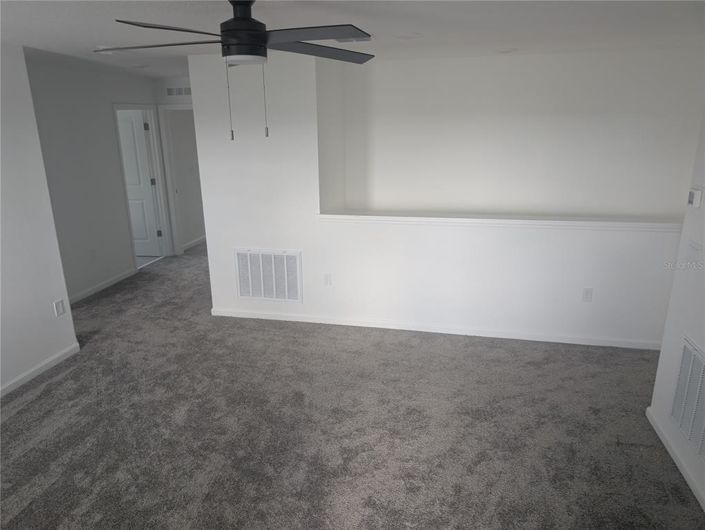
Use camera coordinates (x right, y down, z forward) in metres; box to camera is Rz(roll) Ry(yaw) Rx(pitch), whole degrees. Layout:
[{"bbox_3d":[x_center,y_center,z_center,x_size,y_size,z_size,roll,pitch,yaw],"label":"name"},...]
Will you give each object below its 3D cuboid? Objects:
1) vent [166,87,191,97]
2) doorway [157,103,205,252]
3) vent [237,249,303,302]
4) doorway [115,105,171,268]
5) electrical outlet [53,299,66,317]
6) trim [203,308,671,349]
[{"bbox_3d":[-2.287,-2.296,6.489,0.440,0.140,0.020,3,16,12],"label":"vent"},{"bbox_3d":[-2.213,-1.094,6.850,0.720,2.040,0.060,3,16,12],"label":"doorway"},{"bbox_3d":[-0.793,0.105,4.672,0.646,0.518,0.022,3,16,12],"label":"vent"},{"bbox_3d":[-2.764,-1.021,6.503,0.130,2.103,0.892,3,16,12],"label":"doorway"},{"bbox_3d":[-2.360,0.351,3.958,0.012,0.124,0.083,3,16,12],"label":"electrical outlet"},{"bbox_3d":[0.589,0.577,4.486,4.101,0.080,0.018,3,16,12],"label":"trim"}]

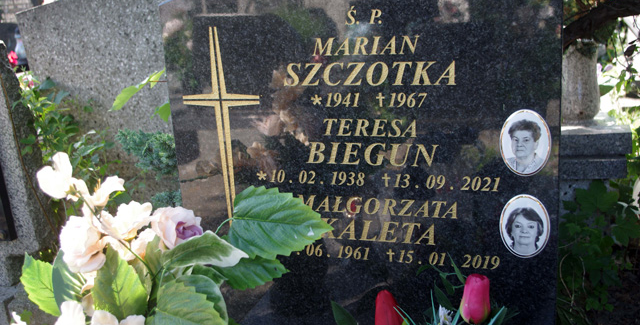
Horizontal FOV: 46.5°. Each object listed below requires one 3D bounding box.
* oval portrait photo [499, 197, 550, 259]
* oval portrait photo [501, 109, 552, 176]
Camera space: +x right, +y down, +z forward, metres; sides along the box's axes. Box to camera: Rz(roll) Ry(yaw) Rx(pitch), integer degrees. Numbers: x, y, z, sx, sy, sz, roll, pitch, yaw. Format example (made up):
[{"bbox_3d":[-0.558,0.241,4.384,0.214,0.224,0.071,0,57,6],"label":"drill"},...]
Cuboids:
[{"bbox_3d":[0.374,0.119,1.363,0.088,0.123,0.009,2,16,19],"label":"oval portrait photo"},{"bbox_3d":[0.364,-0.033,1.321,0.088,0.123,0.009,2,16,19],"label":"oval portrait photo"}]

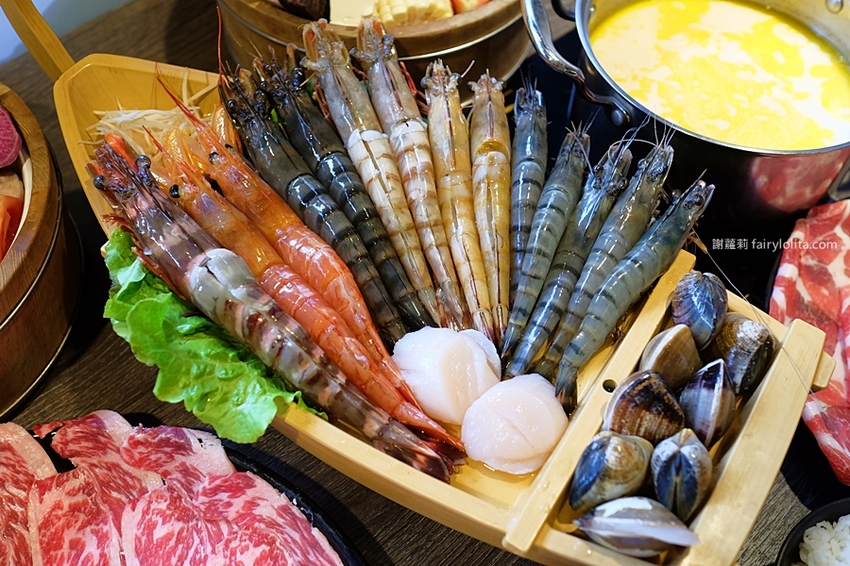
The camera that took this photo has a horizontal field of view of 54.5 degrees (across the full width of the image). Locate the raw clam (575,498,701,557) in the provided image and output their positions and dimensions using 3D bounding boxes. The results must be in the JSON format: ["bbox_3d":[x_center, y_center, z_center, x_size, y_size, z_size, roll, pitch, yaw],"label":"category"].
[{"bbox_3d":[0.086,0.100,0.337,0.050,0.039,0.025,5,88,16],"label":"raw clam"}]

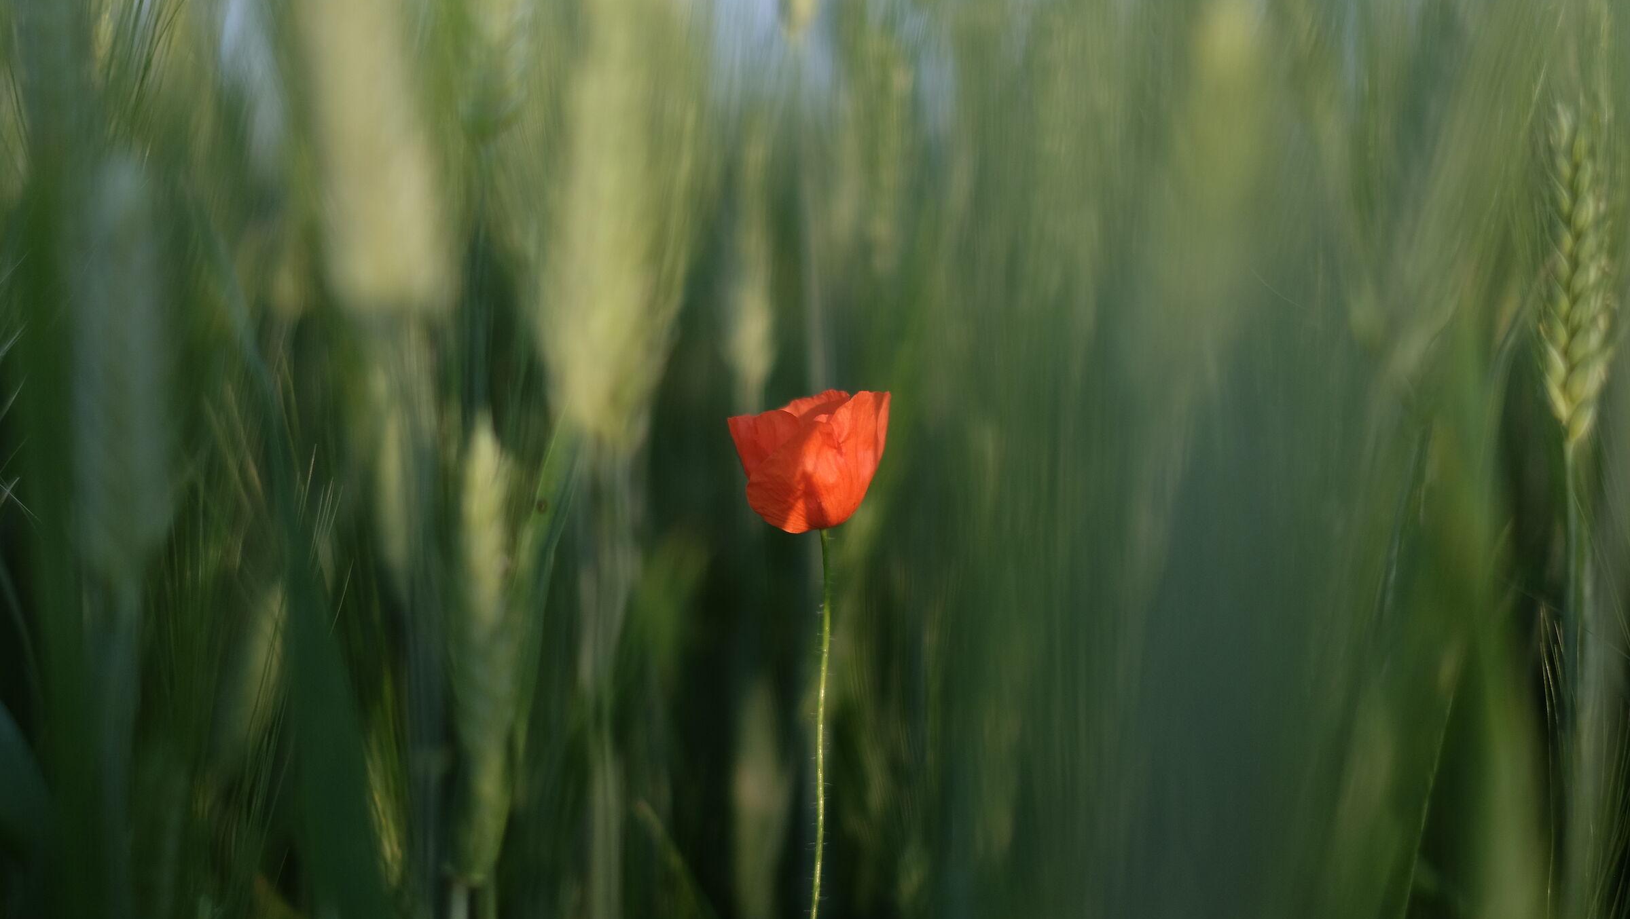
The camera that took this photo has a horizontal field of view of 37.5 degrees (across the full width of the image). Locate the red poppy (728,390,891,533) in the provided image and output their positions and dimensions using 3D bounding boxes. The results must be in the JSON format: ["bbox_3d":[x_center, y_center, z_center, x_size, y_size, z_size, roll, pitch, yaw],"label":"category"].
[{"bbox_3d":[-0.002,0.001,0.660,0.044,0.039,0.042,0,0,0],"label":"red poppy"}]

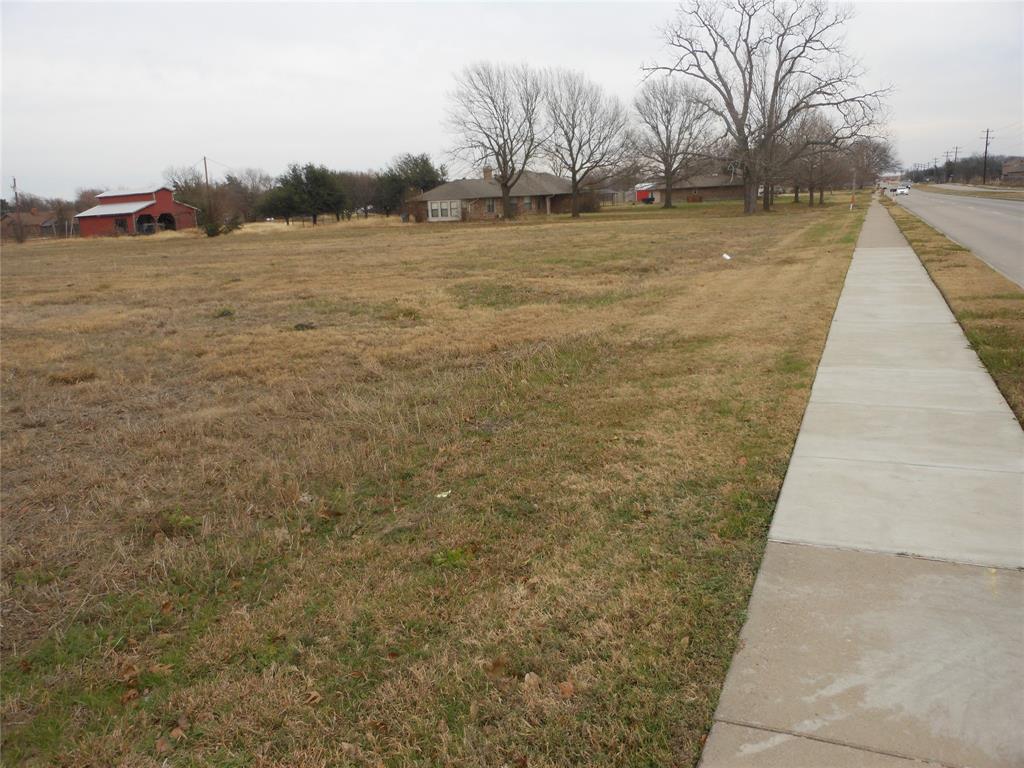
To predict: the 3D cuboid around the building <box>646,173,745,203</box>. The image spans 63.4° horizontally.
[{"bbox_3d":[33.193,-35.613,150.313,15.386,4.475,9.360,-7,13,-17],"label":"building"}]

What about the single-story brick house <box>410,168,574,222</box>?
[{"bbox_3d":[-2.638,-23.653,104.320,18.609,5.669,11.440,-7,13,-18],"label":"single-story brick house"}]

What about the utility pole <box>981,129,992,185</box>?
[{"bbox_3d":[102.496,-49.091,178.966,2.500,11.444,0.400,2,13,23],"label":"utility pole"}]

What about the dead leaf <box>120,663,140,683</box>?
[{"bbox_3d":[-1.419,1.073,3.081,0.070,0.045,0.070,-3,12,0],"label":"dead leaf"}]

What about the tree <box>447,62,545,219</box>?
[{"bbox_3d":[-1.740,-27.150,94.148,10.831,16.489,10.831,-3,12,0],"label":"tree"}]

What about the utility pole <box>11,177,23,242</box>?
[{"bbox_3d":[-70.713,-24.881,118.240,0.400,9.025,0.800,2,13,23],"label":"utility pole"}]

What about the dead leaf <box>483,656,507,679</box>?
[{"bbox_3d":[-0.063,1.019,2.979,0.080,0.050,0.080,-3,12,0],"label":"dead leaf"}]

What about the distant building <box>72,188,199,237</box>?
[{"bbox_3d":[-54.140,-25.052,119.989,11.518,6.512,11.518,2,13,23],"label":"distant building"}]

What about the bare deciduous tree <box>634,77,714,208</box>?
[{"bbox_3d":[20.821,-30.681,106.743,9.417,16.078,9.417,-3,12,0],"label":"bare deciduous tree"}]

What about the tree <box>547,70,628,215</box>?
[{"bbox_3d":[7.651,-24.440,85.236,8.524,14.310,8.524,-3,12,0],"label":"tree"}]

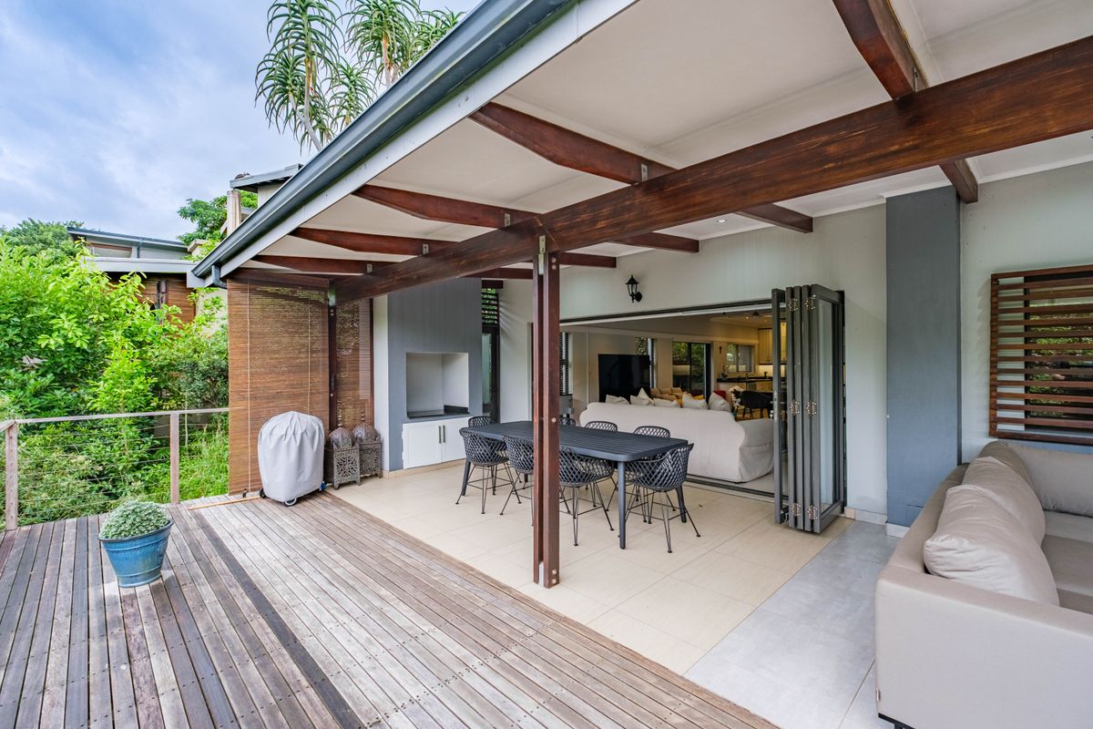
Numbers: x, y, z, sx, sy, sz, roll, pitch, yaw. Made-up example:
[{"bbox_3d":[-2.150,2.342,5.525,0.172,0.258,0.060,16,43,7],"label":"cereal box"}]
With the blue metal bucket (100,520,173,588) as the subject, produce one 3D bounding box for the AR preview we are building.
[{"bbox_3d":[-2.768,1.287,3.097,0.380,0.350,0.380,0,0,-44],"label":"blue metal bucket"}]

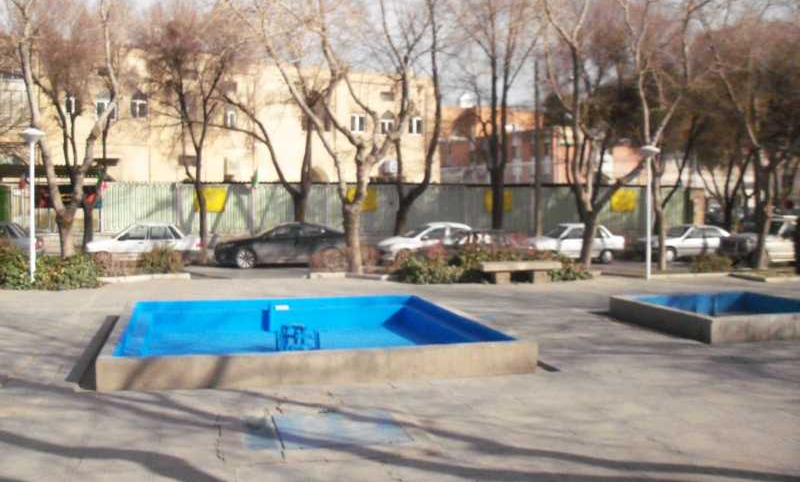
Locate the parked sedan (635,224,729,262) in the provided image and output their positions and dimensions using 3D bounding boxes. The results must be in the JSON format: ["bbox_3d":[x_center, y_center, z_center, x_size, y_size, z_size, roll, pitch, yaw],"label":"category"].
[{"bbox_3d":[11.900,0.070,33.400,4.150,1.430,1.660,0,3,-15],"label":"parked sedan"}]

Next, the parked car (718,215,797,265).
[{"bbox_3d":[13.200,0.000,27.300,4.400,1.650,1.660,0,3,-15],"label":"parked car"}]

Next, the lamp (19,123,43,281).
[{"bbox_3d":[-7.780,-0.748,17.097,0.500,3.250,0.500,0,3,-15],"label":"lamp"}]

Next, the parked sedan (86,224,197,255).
[{"bbox_3d":[-9.130,0.120,29.100,3.970,1.450,1.620,0,3,-15],"label":"parked sedan"}]

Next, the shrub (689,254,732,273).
[{"bbox_3d":[8.479,0.599,22.232,0.950,0.550,0.800,0,3,-15],"label":"shrub"}]

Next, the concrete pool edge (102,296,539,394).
[{"bbox_3d":[-1.255,1.140,10.236,4.438,0.311,4.428,0,3,-15],"label":"concrete pool edge"}]

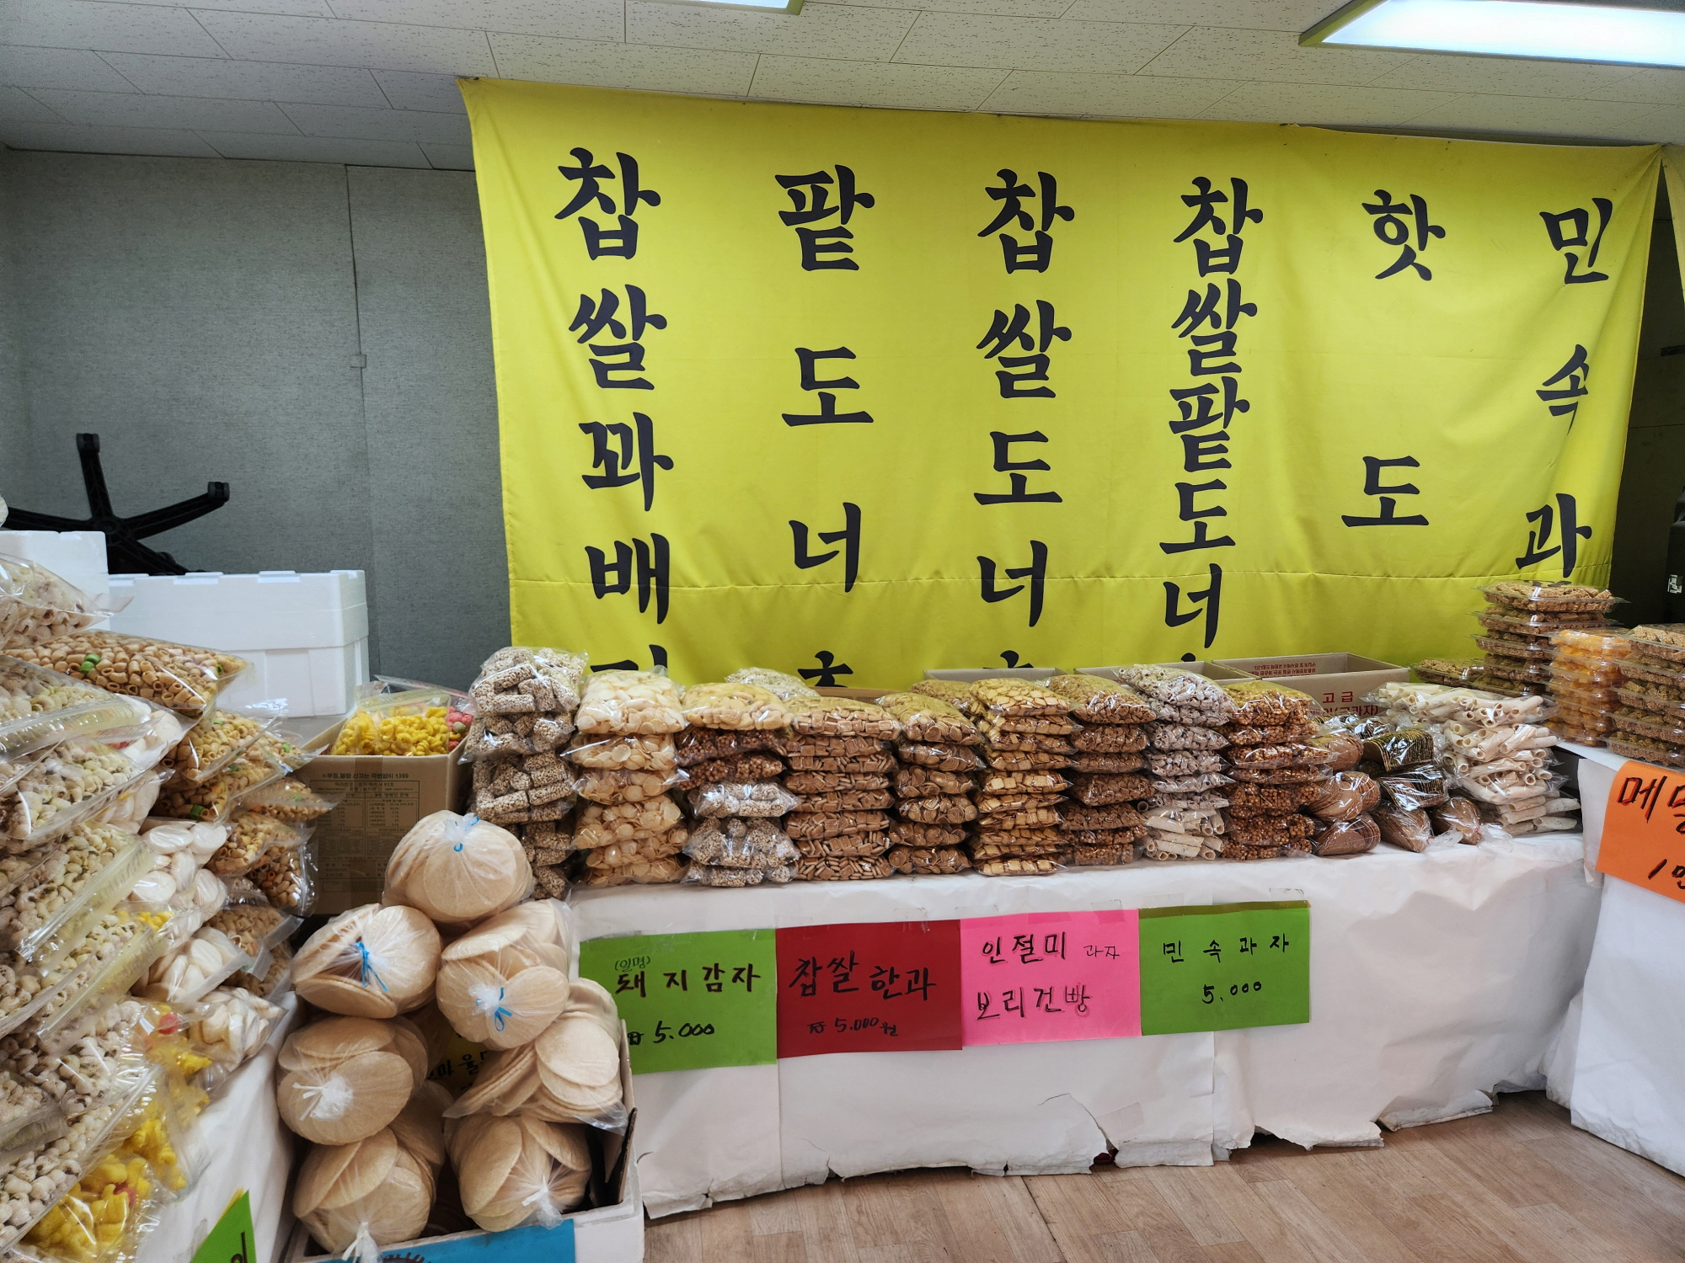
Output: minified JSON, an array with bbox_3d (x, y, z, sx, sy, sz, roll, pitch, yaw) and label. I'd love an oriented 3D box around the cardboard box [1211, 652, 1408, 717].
[{"bbox_3d":[1.239,0.239,2.997,0.455,0.300,0.265,-2,8,-14],"label":"cardboard box"}]

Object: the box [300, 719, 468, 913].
[{"bbox_3d":[-0.883,0.342,2.282,0.285,0.295,0.430,-1,8,-4],"label":"box"}]

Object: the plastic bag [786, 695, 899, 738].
[{"bbox_3d":[-0.006,0.167,2.321,0.225,0.055,0.205,-1,8,-8],"label":"plastic bag"}]

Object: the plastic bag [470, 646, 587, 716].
[{"bbox_3d":[-0.614,0.096,2.195,0.230,0.095,0.220,-1,8,-8],"label":"plastic bag"}]

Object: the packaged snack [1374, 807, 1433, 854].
[{"bbox_3d":[1.250,0.419,2.504,0.130,0.085,0.175,-1,8,-5],"label":"packaged snack"}]

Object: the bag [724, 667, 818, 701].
[{"bbox_3d":[-0.155,0.119,2.523,0.210,0.070,0.220,-1,8,-8],"label":"bag"}]

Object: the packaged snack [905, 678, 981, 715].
[{"bbox_3d":[0.249,0.161,2.586,0.200,0.060,0.220,-1,8,-8],"label":"packaged snack"}]

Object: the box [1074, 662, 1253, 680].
[{"bbox_3d":[0.815,0.254,2.888,0.390,0.300,0.260,-2,8,-11],"label":"box"}]

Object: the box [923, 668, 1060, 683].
[{"bbox_3d":[0.406,0.265,2.817,0.350,0.300,0.270,-1,8,-5],"label":"box"}]

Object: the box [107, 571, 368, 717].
[{"bbox_3d":[-1.502,0.020,2.692,0.620,0.315,0.360,-2,8,-14],"label":"box"}]

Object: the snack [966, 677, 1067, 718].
[{"bbox_3d":[0.369,0.131,2.375,0.205,0.052,0.225,-1,8,-8],"label":"snack"}]

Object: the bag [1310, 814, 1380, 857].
[{"bbox_3d":[1.093,0.426,2.473,0.145,0.085,0.165,-1,8,-8],"label":"bag"}]

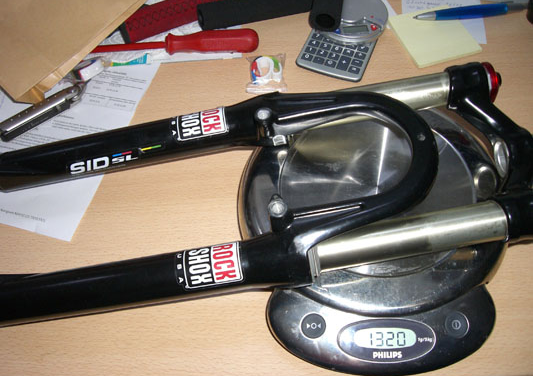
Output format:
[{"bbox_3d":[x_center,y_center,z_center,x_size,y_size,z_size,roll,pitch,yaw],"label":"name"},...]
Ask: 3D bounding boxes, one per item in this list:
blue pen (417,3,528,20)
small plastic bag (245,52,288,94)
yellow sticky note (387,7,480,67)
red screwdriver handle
[{"bbox_3d":[0.230,-0.196,0.653,0.135,0.015,0.015,-6,58,-4],"label":"blue pen"},{"bbox_3d":[0.000,-0.120,0.610,0.042,0.013,0.046,-1,58,0],"label":"small plastic bag"},{"bbox_3d":[0.184,-0.168,0.645,0.076,0.004,0.076,-16,59,-10],"label":"yellow sticky note"},{"bbox_3d":[-0.058,-0.156,0.624,0.100,0.027,0.027,-2,58,-1],"label":"red screwdriver handle"}]

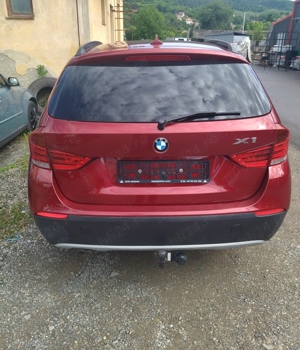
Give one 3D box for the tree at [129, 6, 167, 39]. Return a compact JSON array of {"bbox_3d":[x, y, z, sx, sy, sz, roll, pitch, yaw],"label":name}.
[{"bbox_3d":[-0.433,-26.078,54.062,6.580,5.940,6.580,0,24,-1],"label":"tree"}]

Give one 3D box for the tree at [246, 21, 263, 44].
[{"bbox_3d":[11.790,-15.590,34.867,2.010,2.860,2.010,0,24,-1],"label":"tree"}]

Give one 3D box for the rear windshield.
[{"bbox_3d":[0.064,-0.469,1.754,1.256,0.426,0.120,0,-16,-1],"label":"rear windshield"}]

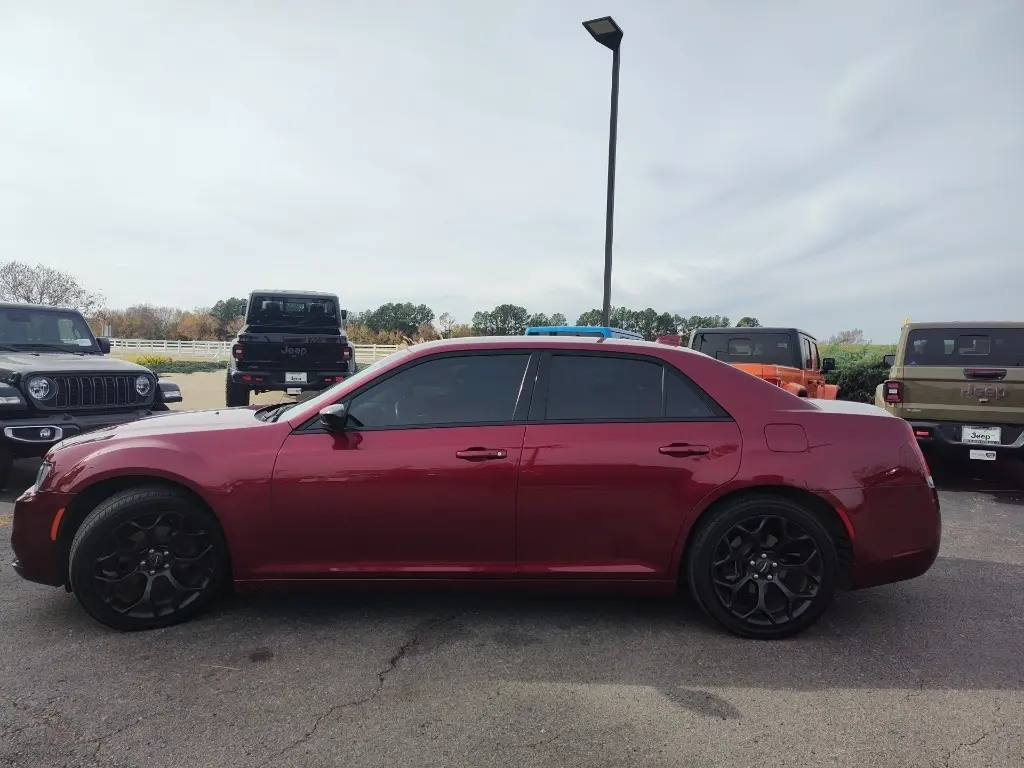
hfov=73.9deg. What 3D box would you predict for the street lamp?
[{"bbox_3d":[1.930,-3.500,15.050,0.600,8.450,1.250,3,3,29],"label":"street lamp"}]

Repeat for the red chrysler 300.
[{"bbox_3d":[-0.125,0.459,4.220,5.040,1.485,1.950,1,3,0],"label":"red chrysler 300"}]

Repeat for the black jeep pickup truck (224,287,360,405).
[{"bbox_3d":[-3.860,-0.420,12.050,1.970,2.100,5.350,0,3,-17],"label":"black jeep pickup truck"}]

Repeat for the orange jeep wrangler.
[{"bbox_3d":[3.660,0.139,10.200,1.920,1.880,5.350,3,4,32],"label":"orange jeep wrangler"}]

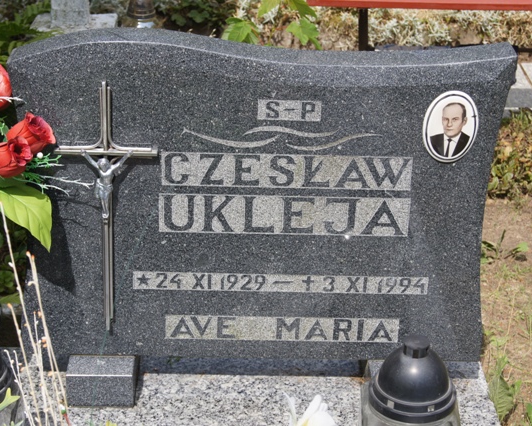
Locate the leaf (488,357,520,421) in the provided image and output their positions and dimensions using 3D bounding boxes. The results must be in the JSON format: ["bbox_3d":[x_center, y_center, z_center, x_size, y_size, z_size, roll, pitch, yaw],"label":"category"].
[{"bbox_3d":[0.531,0.394,2.660,0.068,0.115,0.060,1,26,-2],"label":"leaf"}]

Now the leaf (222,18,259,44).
[{"bbox_3d":[-0.066,-0.471,3.100,0.095,0.060,0.060,1,26,-2],"label":"leaf"}]

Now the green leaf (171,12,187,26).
[{"bbox_3d":[-0.338,-0.748,4.600,0.062,0.040,0.050,1,26,-2],"label":"green leaf"}]

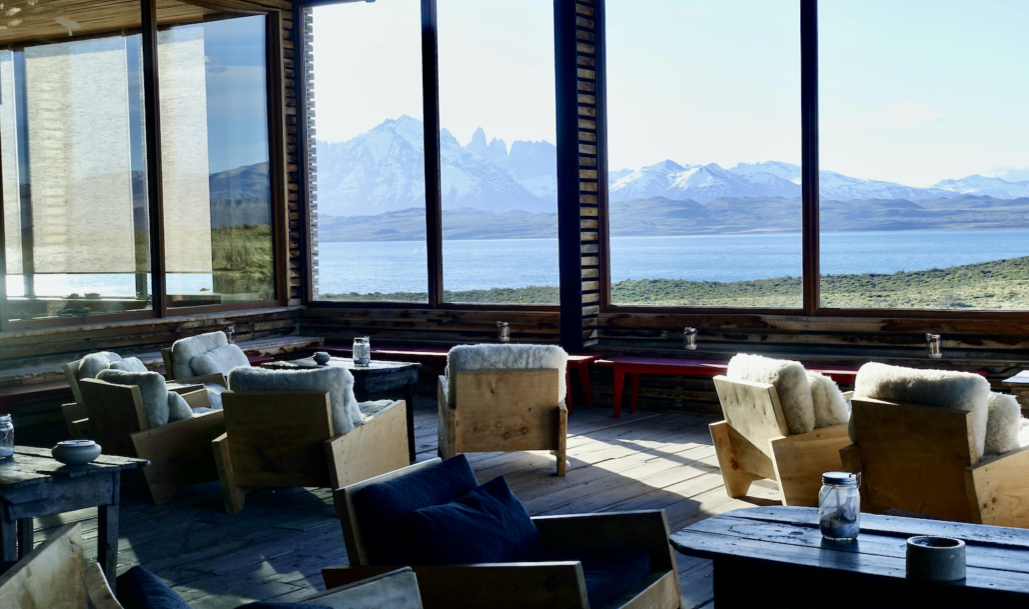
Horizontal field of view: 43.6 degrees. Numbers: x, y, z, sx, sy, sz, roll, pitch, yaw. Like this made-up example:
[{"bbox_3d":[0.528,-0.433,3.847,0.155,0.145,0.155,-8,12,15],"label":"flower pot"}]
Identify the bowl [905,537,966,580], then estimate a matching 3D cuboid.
[{"bbox_3d":[1.044,0.628,3.186,0.150,0.084,0.150,-1,3,0],"label":"bowl"}]

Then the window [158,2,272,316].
[{"bbox_3d":[-2.868,-1.434,12.398,0.080,2.880,1.330,1,4,36],"label":"window"}]

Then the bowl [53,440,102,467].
[{"bbox_3d":[-1.747,0.591,5.131,0.197,0.080,0.197,-1,3,0],"label":"bowl"}]

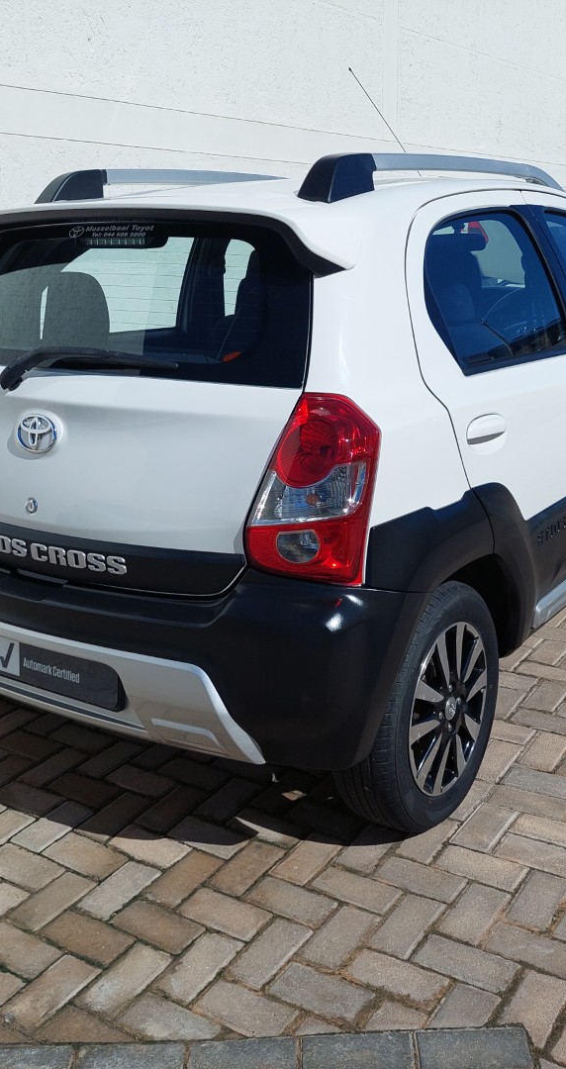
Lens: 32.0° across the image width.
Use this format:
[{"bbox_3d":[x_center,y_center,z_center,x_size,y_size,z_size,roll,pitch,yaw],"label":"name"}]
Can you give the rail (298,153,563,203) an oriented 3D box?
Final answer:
[{"bbox_3d":[0.480,-0.979,2.709,0.075,0.115,1.450,10,21,34],"label":"rail"}]

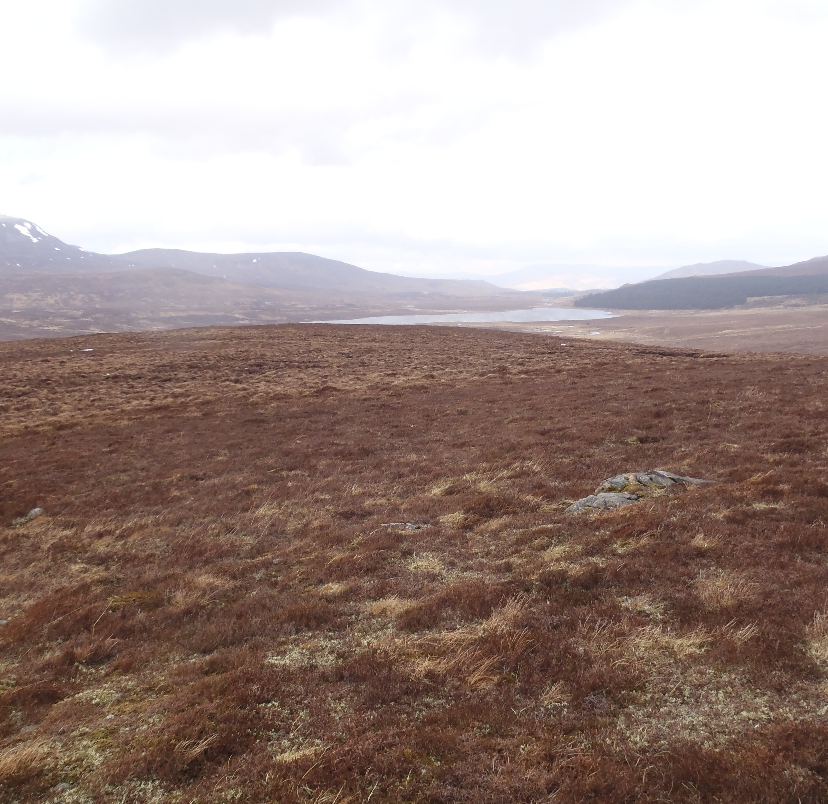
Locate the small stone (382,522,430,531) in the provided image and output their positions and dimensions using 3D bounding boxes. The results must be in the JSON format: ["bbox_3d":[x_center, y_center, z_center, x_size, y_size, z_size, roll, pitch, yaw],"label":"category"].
[{"bbox_3d":[-0.059,0.980,6.800,0.360,0.060,0.190,-1,8,-5],"label":"small stone"}]

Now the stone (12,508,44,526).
[{"bbox_3d":[-3.379,1.012,7.600,0.250,0.120,0.190,-2,8,-15],"label":"stone"}]

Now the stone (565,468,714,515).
[{"bbox_3d":[2.029,0.795,7.700,1.240,0.270,0.750,-2,8,-15],"label":"stone"}]

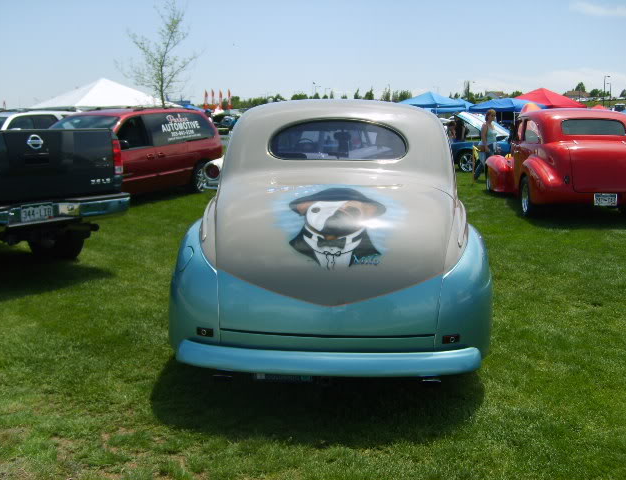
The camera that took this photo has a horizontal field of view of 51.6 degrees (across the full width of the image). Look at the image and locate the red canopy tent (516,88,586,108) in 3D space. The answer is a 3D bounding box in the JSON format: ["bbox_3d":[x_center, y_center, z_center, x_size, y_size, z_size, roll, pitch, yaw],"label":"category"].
[{"bbox_3d":[12.605,-6.780,35.866,3.500,3.150,3.500,-3,12,-18],"label":"red canopy tent"}]

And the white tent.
[{"bbox_3d":[-11.644,-7.057,36.321,6.100,3.900,6.100,-9,14,-39],"label":"white tent"}]

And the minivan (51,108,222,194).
[{"bbox_3d":[-3.635,-1.677,11.957,1.940,1.740,5.000,4,12,20],"label":"minivan"}]

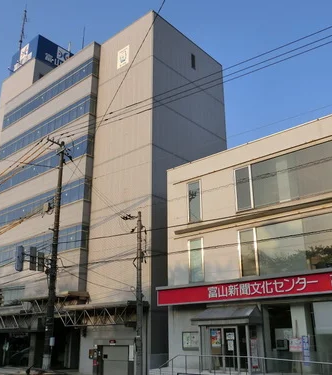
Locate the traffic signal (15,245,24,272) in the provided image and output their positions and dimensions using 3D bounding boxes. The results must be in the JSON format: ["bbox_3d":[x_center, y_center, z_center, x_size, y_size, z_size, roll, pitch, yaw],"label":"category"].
[{"bbox_3d":[-7.758,3.796,22.243,0.380,1.270,0.220,-11,-23,26],"label":"traffic signal"}]

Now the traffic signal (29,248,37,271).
[{"bbox_3d":[-7.278,3.933,23.008,0.200,1.220,0.360,-17,-26,38],"label":"traffic signal"}]

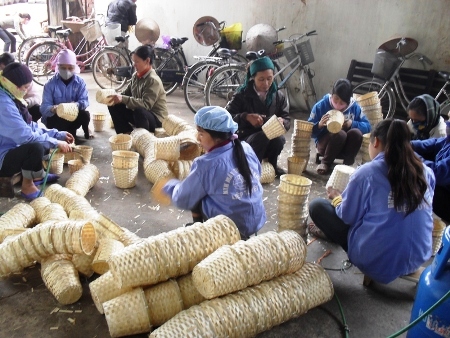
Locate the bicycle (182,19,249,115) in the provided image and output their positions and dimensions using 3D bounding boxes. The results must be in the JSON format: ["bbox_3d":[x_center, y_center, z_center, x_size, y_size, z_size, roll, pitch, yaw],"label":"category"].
[{"bbox_3d":[0.109,-1.271,6.046,1.600,1.020,0.550,-13,26,-38],"label":"bicycle"}]

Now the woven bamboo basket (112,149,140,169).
[{"bbox_3d":[-0.757,-0.034,3.462,0.200,0.165,0.200,3,20,0],"label":"woven bamboo basket"}]

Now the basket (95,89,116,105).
[{"bbox_3d":[-1.197,-0.724,4.580,0.160,0.175,0.175,13,0,-26],"label":"basket"}]

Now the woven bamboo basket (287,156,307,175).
[{"bbox_3d":[0.624,-0.013,3.945,0.165,0.155,0.165,2,21,0],"label":"woven bamboo basket"}]

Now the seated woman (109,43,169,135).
[{"bbox_3d":[-0.912,-0.867,4.942,0.690,0.940,0.490,-9,24,-26],"label":"seated woman"}]

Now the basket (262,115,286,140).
[{"bbox_3d":[0.407,-0.341,3.780,0.155,0.178,0.178,-36,0,6],"label":"basket"}]

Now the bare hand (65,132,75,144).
[{"bbox_3d":[-1.175,-0.231,3.450,0.100,0.085,0.080,10,21,17],"label":"bare hand"}]

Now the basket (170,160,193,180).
[{"bbox_3d":[-0.350,0.012,3.744,0.190,0.200,0.200,-5,22,-16],"label":"basket"}]

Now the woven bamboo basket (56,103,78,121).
[{"bbox_3d":[-1.485,-0.534,4.300,0.165,0.175,0.175,3,14,-45],"label":"woven bamboo basket"}]

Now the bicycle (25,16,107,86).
[{"bbox_3d":[-2.171,-1.654,6.708,1.650,1.030,0.550,6,20,6],"label":"bicycle"}]

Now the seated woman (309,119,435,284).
[{"bbox_3d":[0.824,0.122,2.560,0.500,0.850,0.620,-5,21,-21],"label":"seated woman"}]

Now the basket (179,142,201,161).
[{"bbox_3d":[-0.299,-0.184,3.885,0.200,0.200,0.170,0,20,-8],"label":"basket"}]

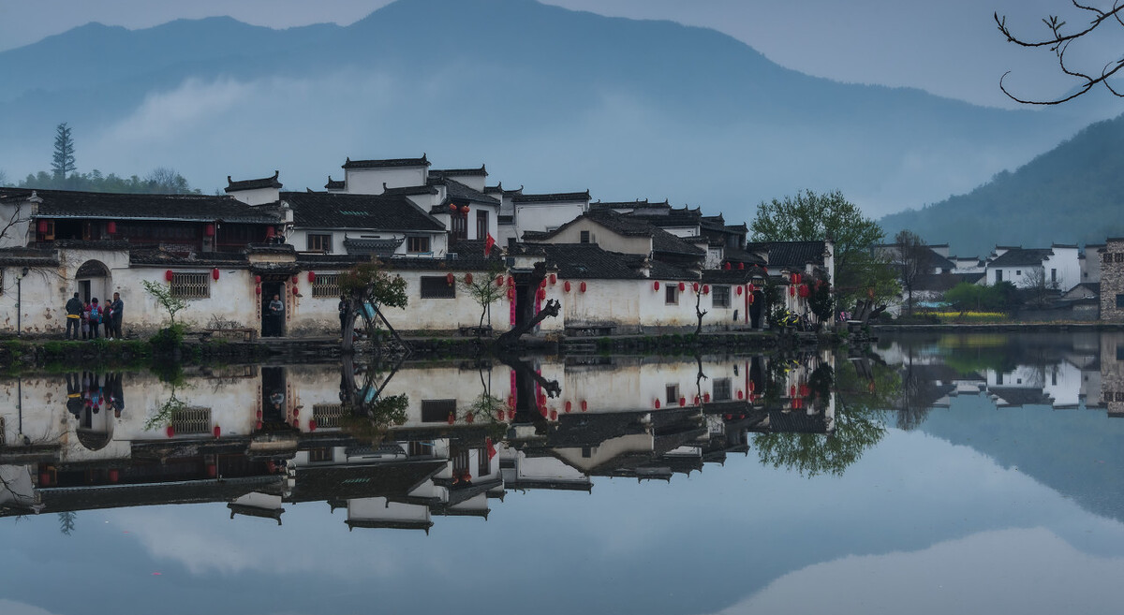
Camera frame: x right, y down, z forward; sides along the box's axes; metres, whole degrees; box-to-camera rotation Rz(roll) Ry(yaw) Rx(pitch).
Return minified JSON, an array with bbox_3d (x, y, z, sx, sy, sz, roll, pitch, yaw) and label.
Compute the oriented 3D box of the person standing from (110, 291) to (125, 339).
[{"bbox_3d":[-16.384,0.327,71.200,0.420,1.740,0.520,0,0,-30],"label":"person standing"}]

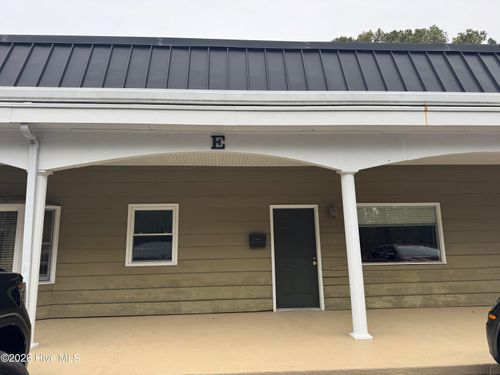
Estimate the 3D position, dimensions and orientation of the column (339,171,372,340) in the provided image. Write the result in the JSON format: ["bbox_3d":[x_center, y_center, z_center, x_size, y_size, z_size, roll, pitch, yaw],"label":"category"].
[{"bbox_3d":[1.508,0.900,5.028,0.242,2.404,0.242,0,-11,-4],"label":"column"}]

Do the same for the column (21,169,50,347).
[{"bbox_3d":[-2.929,0.922,4.694,0.242,2.394,0.242,0,-11,-4],"label":"column"}]

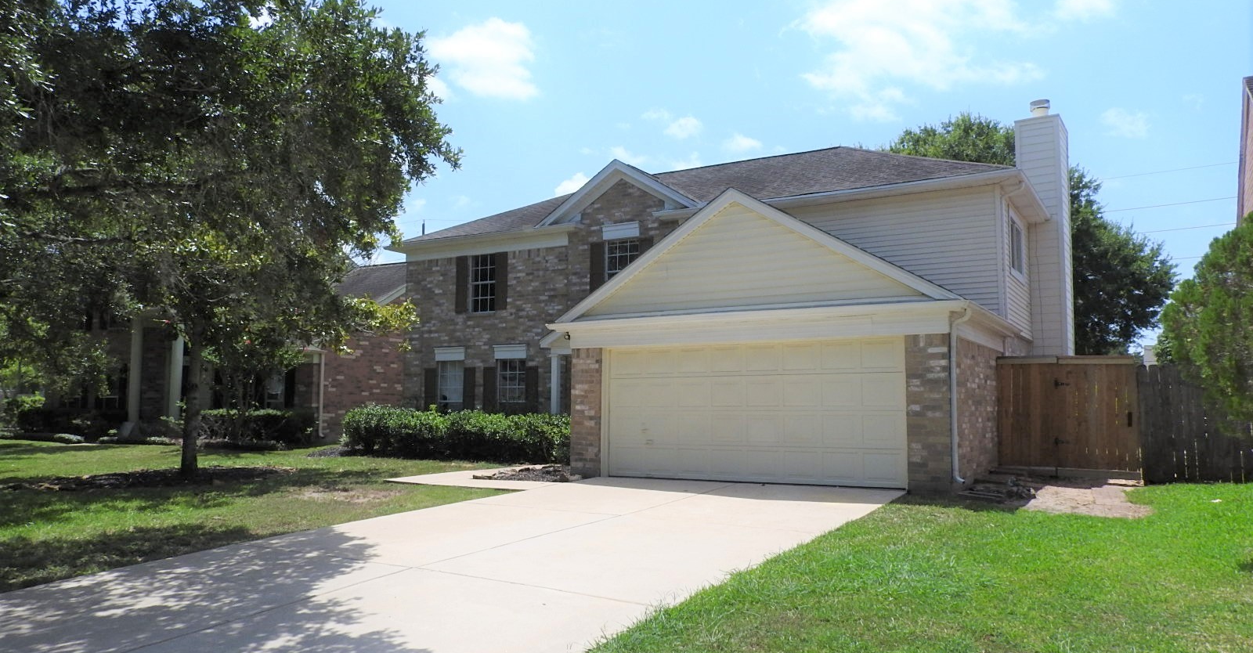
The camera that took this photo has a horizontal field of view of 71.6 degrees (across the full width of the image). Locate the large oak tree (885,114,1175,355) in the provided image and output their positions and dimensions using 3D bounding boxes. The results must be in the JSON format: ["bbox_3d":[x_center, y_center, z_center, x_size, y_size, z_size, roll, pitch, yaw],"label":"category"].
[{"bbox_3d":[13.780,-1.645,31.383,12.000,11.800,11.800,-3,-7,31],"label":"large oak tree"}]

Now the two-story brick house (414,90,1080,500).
[{"bbox_3d":[1.815,-1.036,21.282,15.550,8.500,14.100,-3,-7,31],"label":"two-story brick house"}]

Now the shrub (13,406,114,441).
[{"bbox_3d":[-19.124,3.308,29.476,4.700,1.060,1.200,-3,-7,31],"label":"shrub"}]

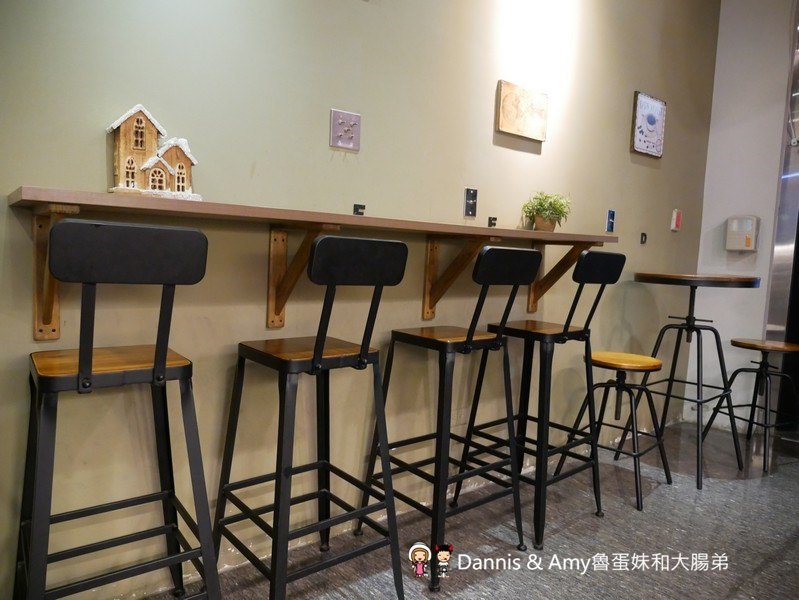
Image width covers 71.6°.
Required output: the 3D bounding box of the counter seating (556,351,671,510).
[{"bbox_3d":[1.038,0.563,2.585,0.411,0.585,0.411,-2,7,-38],"label":"counter seating"}]

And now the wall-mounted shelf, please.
[{"bbox_3d":[-0.009,-0.080,1.847,2.091,0.347,0.355,-2,7,-38],"label":"wall-mounted shelf"}]

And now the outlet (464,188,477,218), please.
[{"bbox_3d":[0.290,-0.397,2.268,0.071,0.115,0.010,-2,7,-38],"label":"outlet"}]

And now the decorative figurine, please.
[{"bbox_3d":[-0.623,-0.363,1.416,0.213,0.241,0.109,-2,7,-38],"label":"decorative figurine"}]

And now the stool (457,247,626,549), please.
[{"bbox_3d":[0.561,0.336,2.216,0.456,1.063,0.484,-2,7,-40],"label":"stool"}]

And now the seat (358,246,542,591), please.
[{"bbox_3d":[0.178,0.344,1.941,0.456,1.063,0.484,-2,7,-39],"label":"seat"}]

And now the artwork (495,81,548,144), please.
[{"bbox_3d":[0.530,-0.811,2.395,0.305,0.205,0.029,-2,7,-38],"label":"artwork"}]

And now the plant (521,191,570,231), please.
[{"bbox_3d":[0.615,-0.366,2.337,0.196,0.187,0.192,-2,7,-38],"label":"plant"}]

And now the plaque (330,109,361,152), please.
[{"bbox_3d":[-0.181,-0.569,1.865,0.117,0.123,0.019,-2,7,-38],"label":"plaque"}]

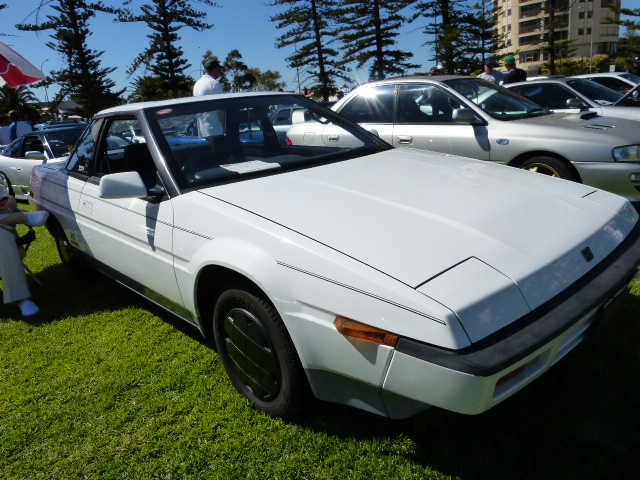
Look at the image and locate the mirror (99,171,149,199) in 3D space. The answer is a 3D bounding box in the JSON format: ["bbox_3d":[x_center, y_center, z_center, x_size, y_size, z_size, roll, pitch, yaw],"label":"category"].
[{"bbox_3d":[-0.819,-0.231,1.937,0.190,0.110,0.100,-19,23,-39],"label":"mirror"}]

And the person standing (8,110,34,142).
[{"bbox_3d":[-6.100,-1.880,9.750,0.360,1.650,0.500,4,19,29],"label":"person standing"}]

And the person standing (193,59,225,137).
[{"bbox_3d":[-1.090,-1.050,5.100,0.340,1.750,0.500,-11,17,-19],"label":"person standing"}]

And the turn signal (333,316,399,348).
[{"bbox_3d":[0.128,0.240,1.205,0.050,0.055,0.220,-19,23,-39],"label":"turn signal"}]

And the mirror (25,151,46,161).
[{"bbox_3d":[-3.940,-1.170,6.400,0.120,0.120,0.230,8,21,38],"label":"mirror"}]

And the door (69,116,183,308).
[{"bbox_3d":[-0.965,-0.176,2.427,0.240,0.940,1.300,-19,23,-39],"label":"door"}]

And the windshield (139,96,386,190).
[{"bbox_3d":[-0.284,-0.631,2.594,1.440,0.130,0.720,-19,52,-39],"label":"windshield"}]

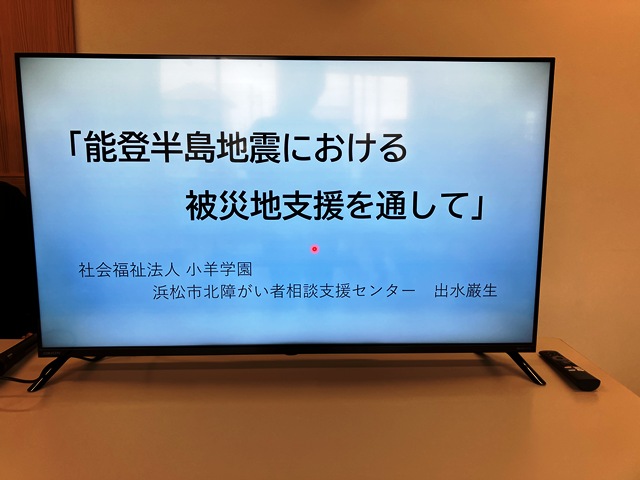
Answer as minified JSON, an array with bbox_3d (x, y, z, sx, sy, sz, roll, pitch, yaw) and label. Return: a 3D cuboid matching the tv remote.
[{"bbox_3d":[0.493,0.258,1.034,0.043,0.021,0.163,0,8,-2],"label":"tv remote"}]

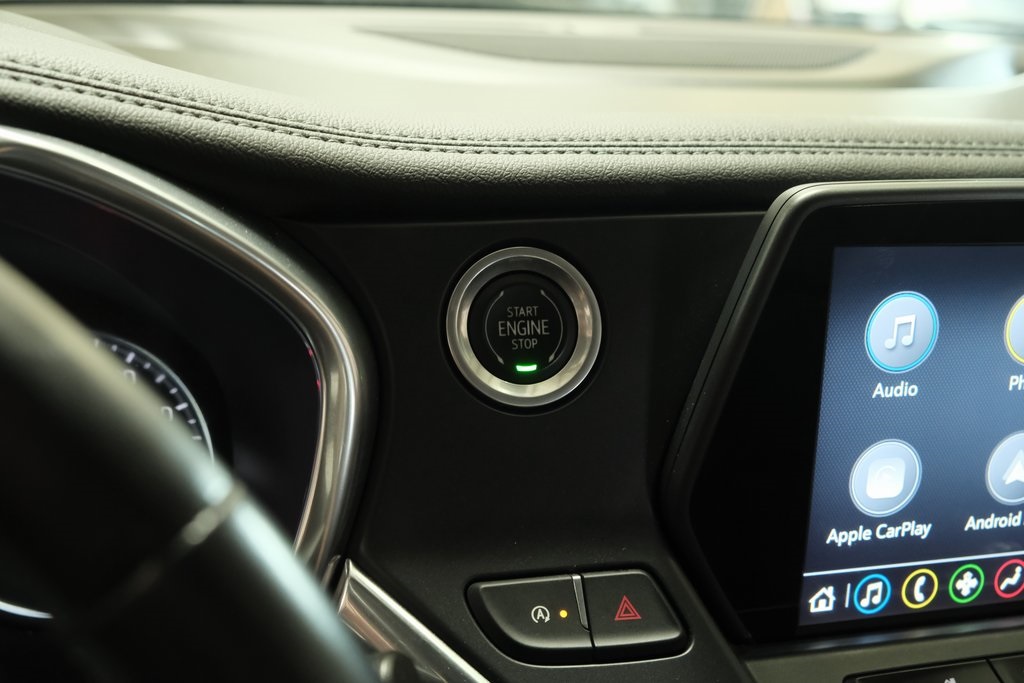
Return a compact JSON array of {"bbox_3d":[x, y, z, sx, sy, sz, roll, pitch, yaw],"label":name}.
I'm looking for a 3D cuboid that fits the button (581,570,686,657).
[{"bbox_3d":[0.030,0.069,0.304,0.025,0.019,0.007,-1,-21,-14],"label":"button"}]

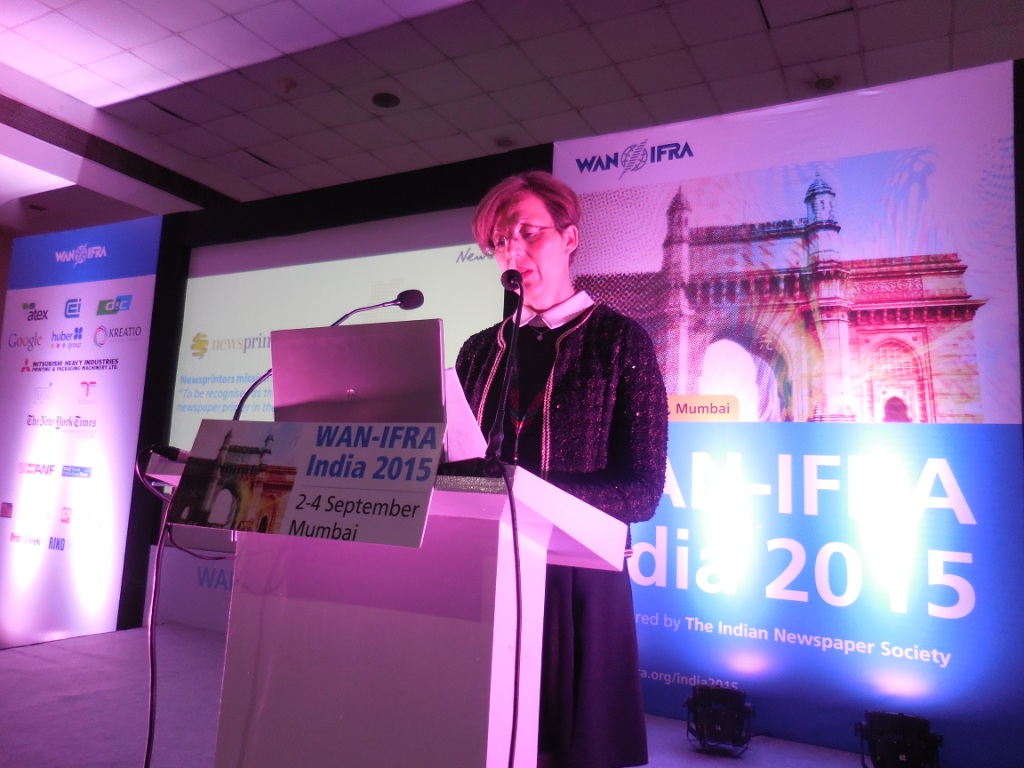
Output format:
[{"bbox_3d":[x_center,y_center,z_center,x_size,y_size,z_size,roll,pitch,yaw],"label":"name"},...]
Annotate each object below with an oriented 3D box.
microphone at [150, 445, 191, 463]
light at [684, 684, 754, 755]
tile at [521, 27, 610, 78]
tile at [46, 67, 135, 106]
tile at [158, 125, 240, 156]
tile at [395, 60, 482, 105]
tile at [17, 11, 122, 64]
[{"bbox_3d":[-0.600,0.122,1.300,0.075,0.022,0.022,14,-12,-34],"label":"microphone"},{"bbox_3d":[0.905,1.412,3.152,0.275,0.250,0.220,-1,-7,28],"label":"light"},{"bbox_3d":[0.437,-2.644,5.912,0.595,0.020,0.595,-1,-7,28],"label":"tile"},{"bbox_3d":[-3.845,-2.722,6.806,0.600,0.025,0.600,-1,-7,28],"label":"tile"},{"bbox_3d":[-3.287,-2.583,7.863,0.600,0.020,0.600,-1,-7,27],"label":"tile"},{"bbox_3d":[-0.633,-2.634,6.472,0.600,0.025,0.600,-1,-7,28],"label":"tile"},{"bbox_3d":[-3.584,-2.795,6.001,0.600,0.020,0.600,-1,-7,27],"label":"tile"}]

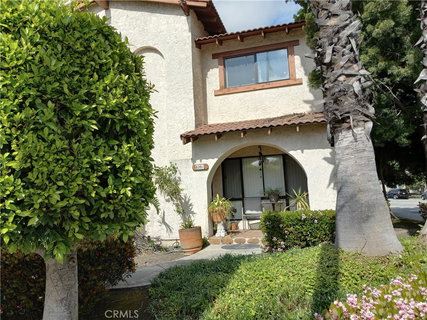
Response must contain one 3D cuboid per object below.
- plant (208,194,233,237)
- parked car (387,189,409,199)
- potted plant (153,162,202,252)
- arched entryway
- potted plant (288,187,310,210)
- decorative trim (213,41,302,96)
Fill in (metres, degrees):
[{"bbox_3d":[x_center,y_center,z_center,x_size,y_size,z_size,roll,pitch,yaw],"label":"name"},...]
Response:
[{"bbox_3d":[0.178,1.388,8.396,0.570,1.032,0.530,-2,-6,0],"label":"plant"},{"bbox_3d":[31.926,6.044,58.000,1.850,1.620,4.600,-2,-6,-1],"label":"parked car"},{"bbox_3d":[-0.831,1.097,7.704,1.070,2.008,0.700,-4,-6,16],"label":"potted plant"},{"bbox_3d":[1.059,0.716,8.068,2.399,2.225,0.420,-4,-6,16],"label":"arched entryway"},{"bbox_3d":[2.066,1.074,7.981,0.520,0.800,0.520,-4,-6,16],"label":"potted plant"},{"bbox_3d":[1.140,-2.402,8.881,2.326,1.180,0.120,-4,-6,16],"label":"decorative trim"}]

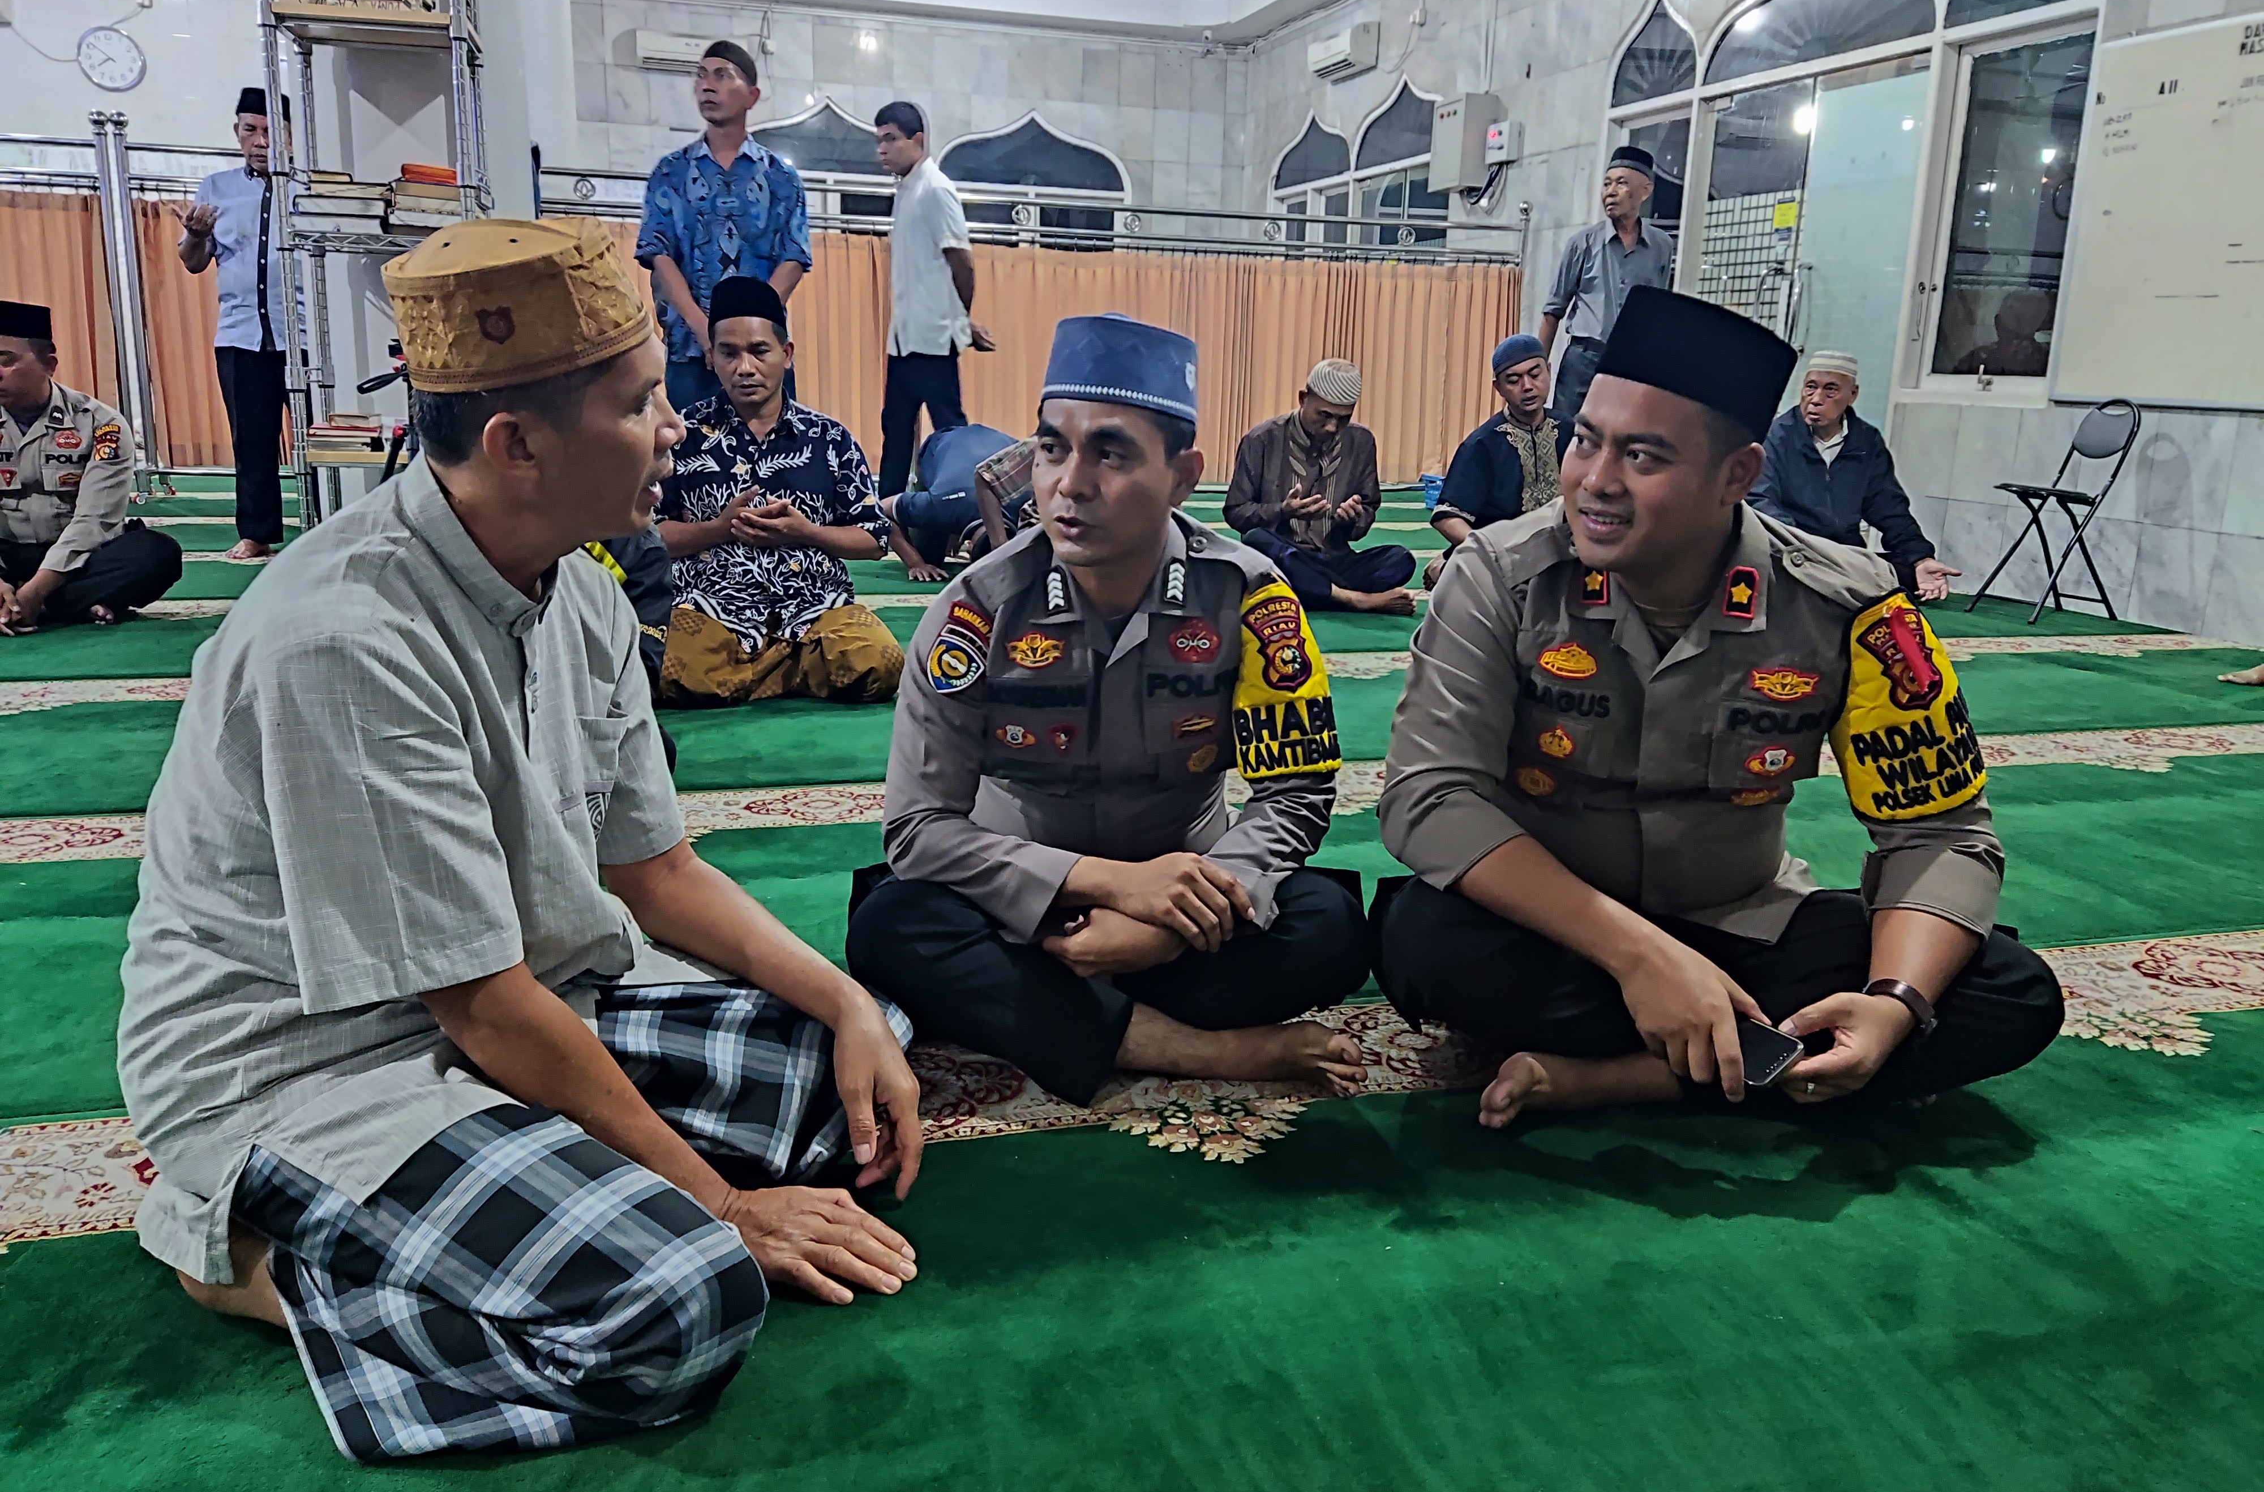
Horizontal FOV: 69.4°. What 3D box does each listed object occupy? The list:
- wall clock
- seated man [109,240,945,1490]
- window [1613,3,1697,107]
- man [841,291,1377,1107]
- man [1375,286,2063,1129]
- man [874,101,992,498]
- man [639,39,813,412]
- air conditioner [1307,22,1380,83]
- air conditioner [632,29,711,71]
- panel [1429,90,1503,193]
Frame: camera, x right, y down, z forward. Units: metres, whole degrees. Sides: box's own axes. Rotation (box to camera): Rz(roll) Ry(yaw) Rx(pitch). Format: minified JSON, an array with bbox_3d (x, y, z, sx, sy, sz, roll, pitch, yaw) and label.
[{"bbox_3d":[-6.883,-4.631,11.022,0.400,0.400,0.050,-2,14,-17],"label":"wall clock"},{"bbox_3d":[-0.486,0.018,1.363,0.660,0.860,0.600,4,13,9],"label":"seated man"},{"bbox_3d":[2.713,-3.593,8.416,0.070,0.502,0.740,-2,14,-16],"label":"window"},{"bbox_3d":[-0.027,-0.090,1.981,0.610,0.820,0.650,1,13,-4],"label":"man"},{"bbox_3d":[0.683,-0.089,1.966,0.740,0.865,0.660,4,13,11],"label":"man"},{"bbox_3d":[-0.755,-1.463,5.965,0.360,1.660,0.450,-6,16,-31],"label":"man"},{"bbox_3d":[-1.227,-1.271,5.032,0.520,1.670,0.330,-1,13,-12],"label":"man"},{"bbox_3d":[1.540,-5.017,11.842,0.210,0.290,0.810,-2,14,-16],"label":"air conditioner"},{"bbox_3d":[-3.376,-5.308,12.598,0.810,0.280,0.210,-2,14,-16],"label":"air conditioner"},{"bbox_3d":[2.070,-3.747,10.186,0.220,0.540,0.400,-2,14,-16],"label":"panel"}]

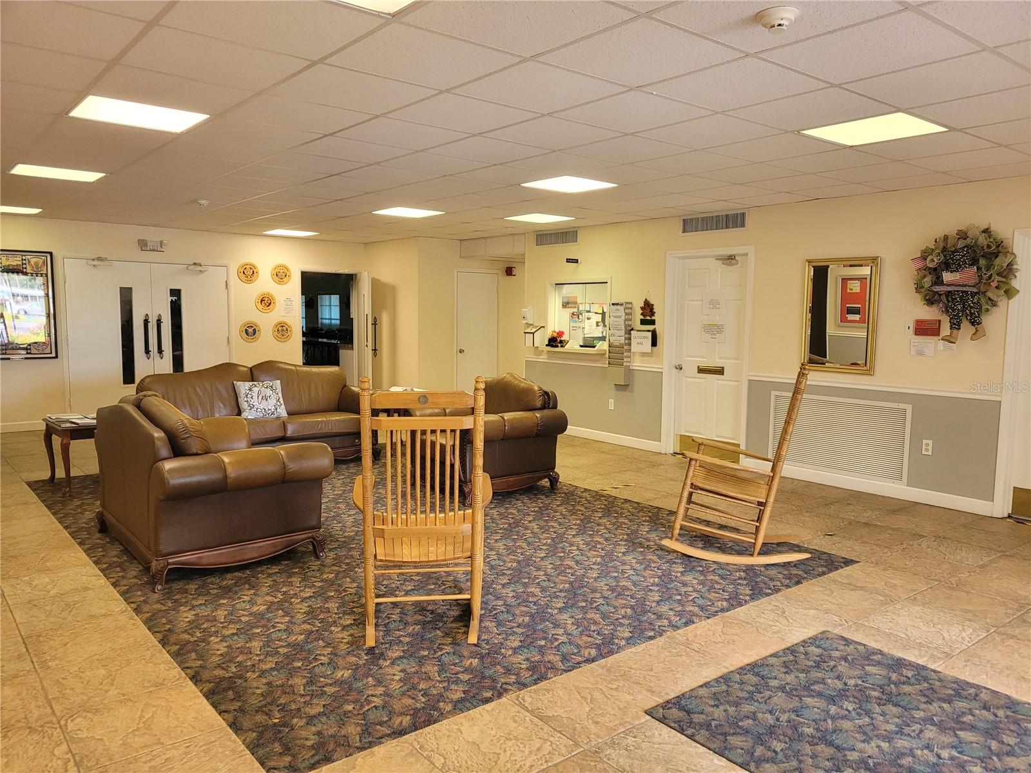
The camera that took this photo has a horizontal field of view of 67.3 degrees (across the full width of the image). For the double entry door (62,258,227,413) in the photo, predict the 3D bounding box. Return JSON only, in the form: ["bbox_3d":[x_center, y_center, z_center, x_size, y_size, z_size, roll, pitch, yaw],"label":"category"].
[{"bbox_3d":[-4.580,-0.549,9.764,1.879,2.020,0.060,-3,7,-38],"label":"double entry door"}]

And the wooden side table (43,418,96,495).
[{"bbox_3d":[-3.426,0.533,6.235,0.543,0.553,0.663,-3,7,-38],"label":"wooden side table"}]

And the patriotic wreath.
[{"bbox_3d":[3.307,-0.852,5.747,0.180,0.663,0.754,-3,7,-38],"label":"patriotic wreath"}]

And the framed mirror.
[{"bbox_3d":[2.713,-0.589,6.487,0.040,0.954,0.648,-3,7,-38],"label":"framed mirror"}]

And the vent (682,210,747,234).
[{"bbox_3d":[1.919,-1.600,7.580,0.040,0.180,0.794,-3,7,-38],"label":"vent"}]

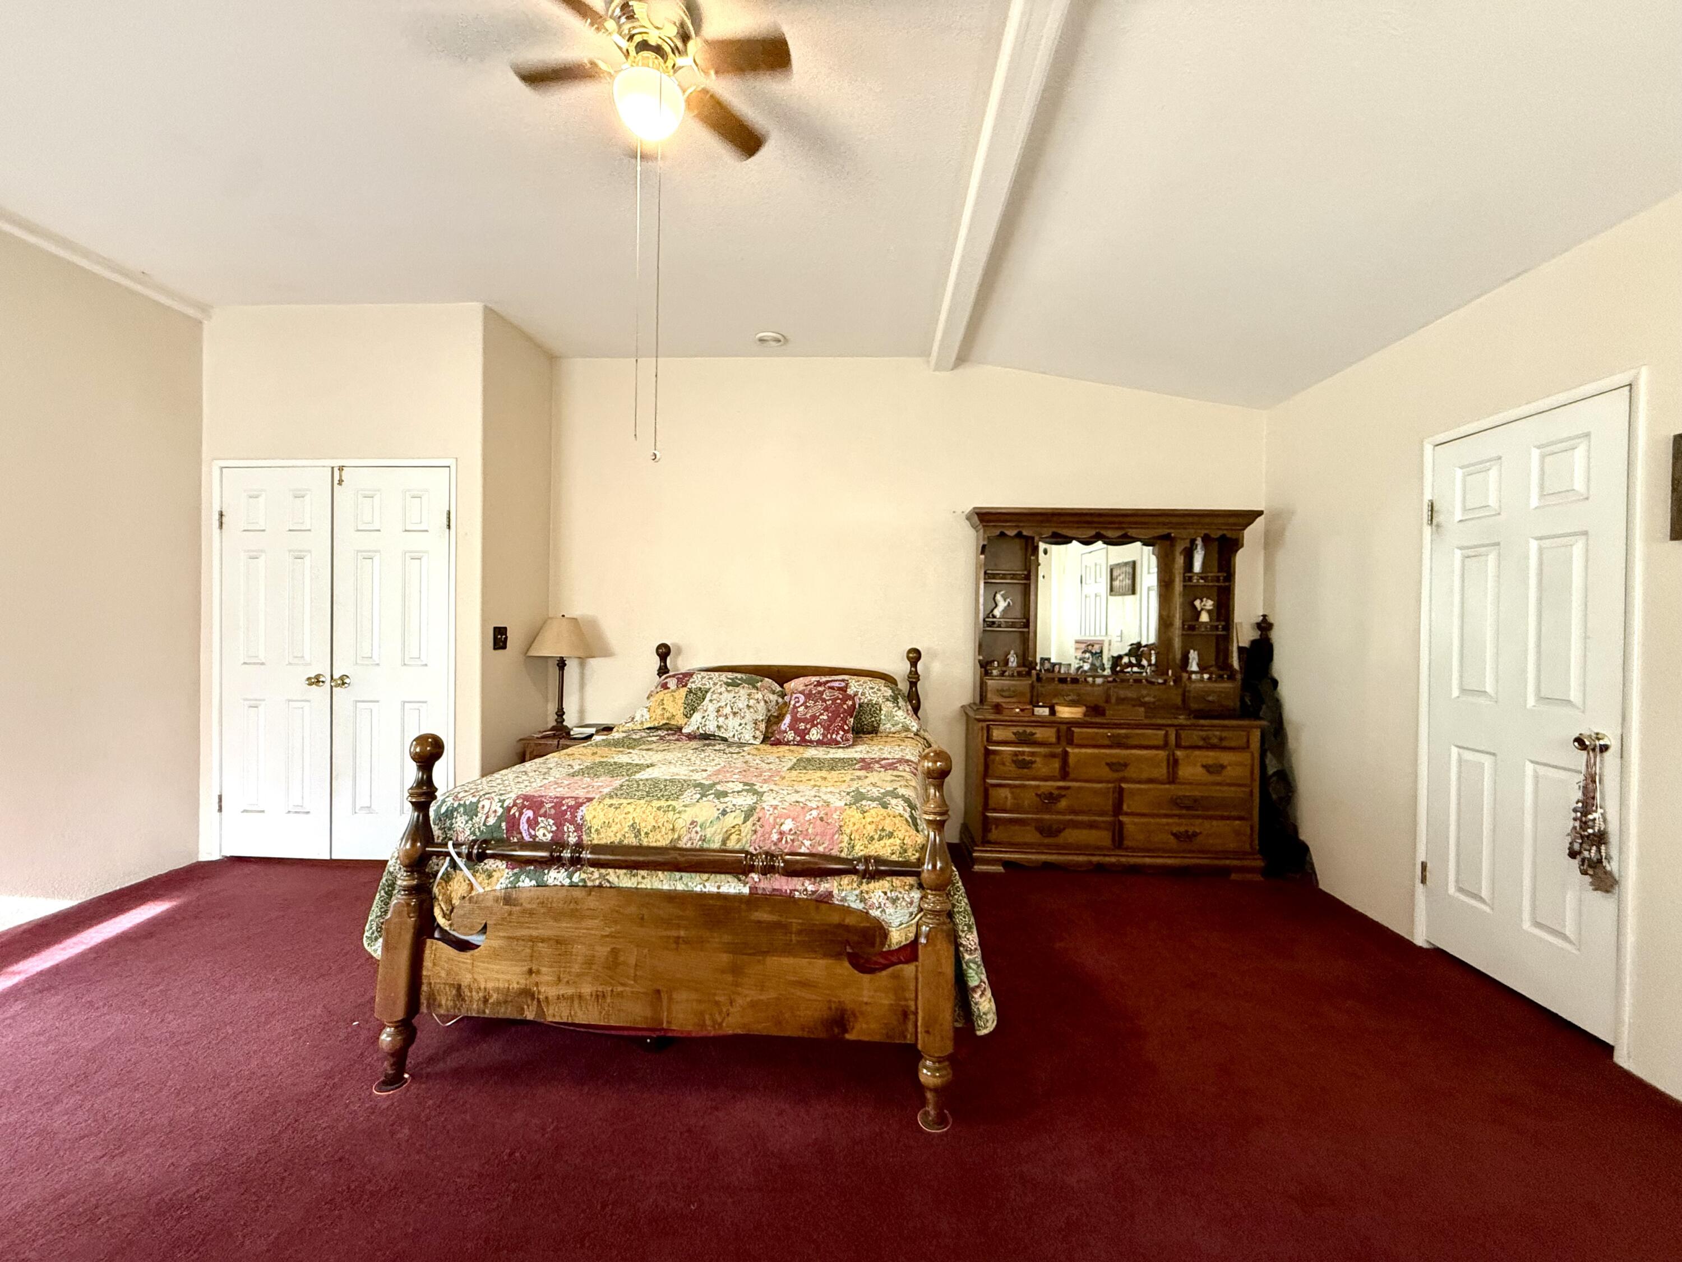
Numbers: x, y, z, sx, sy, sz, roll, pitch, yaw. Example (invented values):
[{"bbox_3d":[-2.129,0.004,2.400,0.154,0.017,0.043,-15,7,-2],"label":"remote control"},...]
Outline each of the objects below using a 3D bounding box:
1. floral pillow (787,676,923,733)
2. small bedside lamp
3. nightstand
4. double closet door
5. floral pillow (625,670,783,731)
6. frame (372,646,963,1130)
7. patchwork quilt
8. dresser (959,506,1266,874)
[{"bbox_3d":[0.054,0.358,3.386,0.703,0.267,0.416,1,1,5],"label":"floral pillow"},{"bbox_3d":[-1.619,0.258,3.920,0.396,0.683,0.396,1,1,4],"label":"small bedside lamp"},{"bbox_3d":[-1.485,0.893,3.910,0.544,0.594,0.406,1,1,4],"label":"nightstand"},{"bbox_3d":[-2.614,0.163,3.524,1.233,2.005,0.059,1,1,3],"label":"double closet door"},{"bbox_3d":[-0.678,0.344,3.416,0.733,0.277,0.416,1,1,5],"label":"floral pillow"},{"bbox_3d":[-0.376,0.652,2.742,1.495,1.126,2.059,1,1,5],"label":"frame"},{"bbox_3d":[-0.384,0.750,2.673,1.713,0.594,1.703,1,1,5],"label":"patchwork quilt"},{"bbox_3d":[1.411,0.300,3.653,1.455,1.856,0.475,1,1,4],"label":"dresser"}]

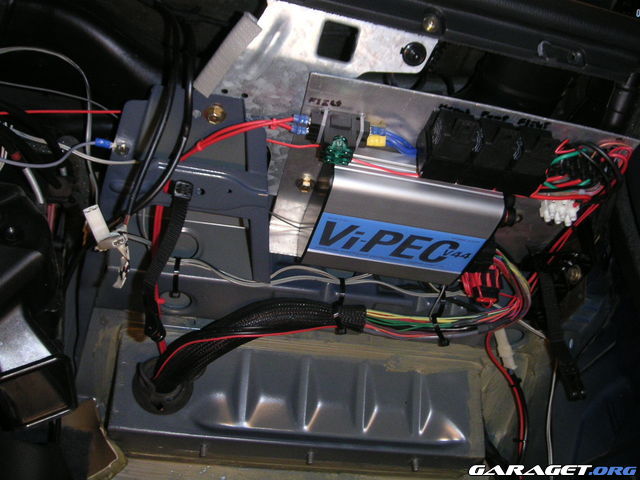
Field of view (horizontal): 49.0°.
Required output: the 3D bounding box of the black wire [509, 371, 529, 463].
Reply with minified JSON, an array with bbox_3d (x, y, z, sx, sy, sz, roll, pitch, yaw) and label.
[{"bbox_3d":[0.172,0.153,0.610,0.016,0.080,0.013,-5,17,0],"label":"black wire"}]

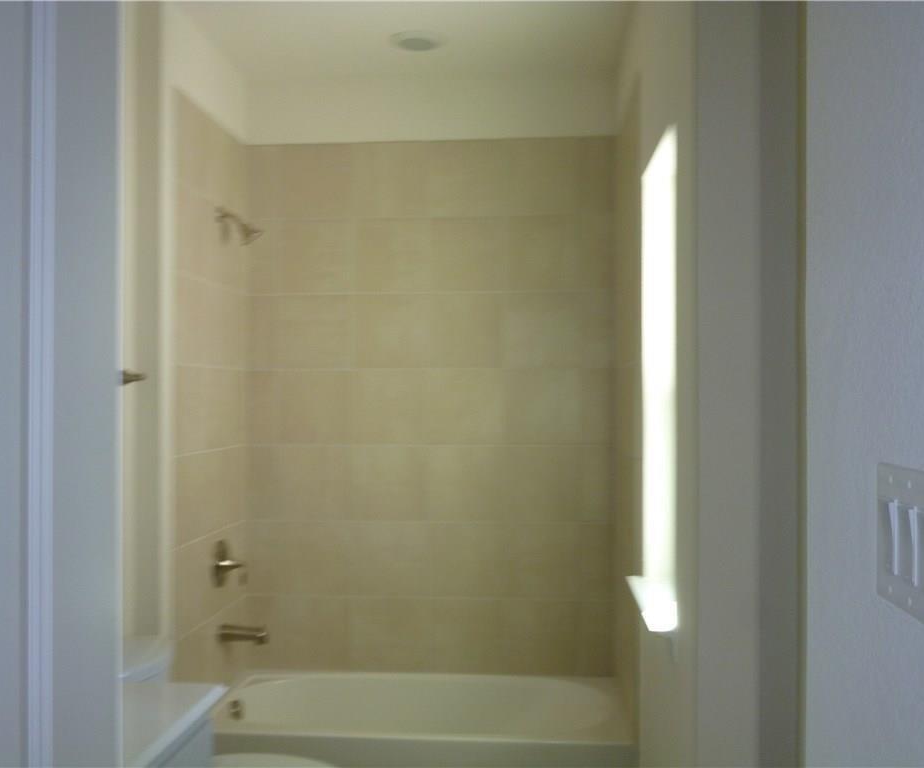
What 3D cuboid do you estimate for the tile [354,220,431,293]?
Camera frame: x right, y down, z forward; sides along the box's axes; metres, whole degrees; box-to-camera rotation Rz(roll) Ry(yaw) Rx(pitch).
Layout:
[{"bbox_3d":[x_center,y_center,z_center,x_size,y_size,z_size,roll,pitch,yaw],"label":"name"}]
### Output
[{"bbox_3d":[-0.281,-0.515,3.828,0.310,0.291,0.010,0,0,5],"label":"tile"}]

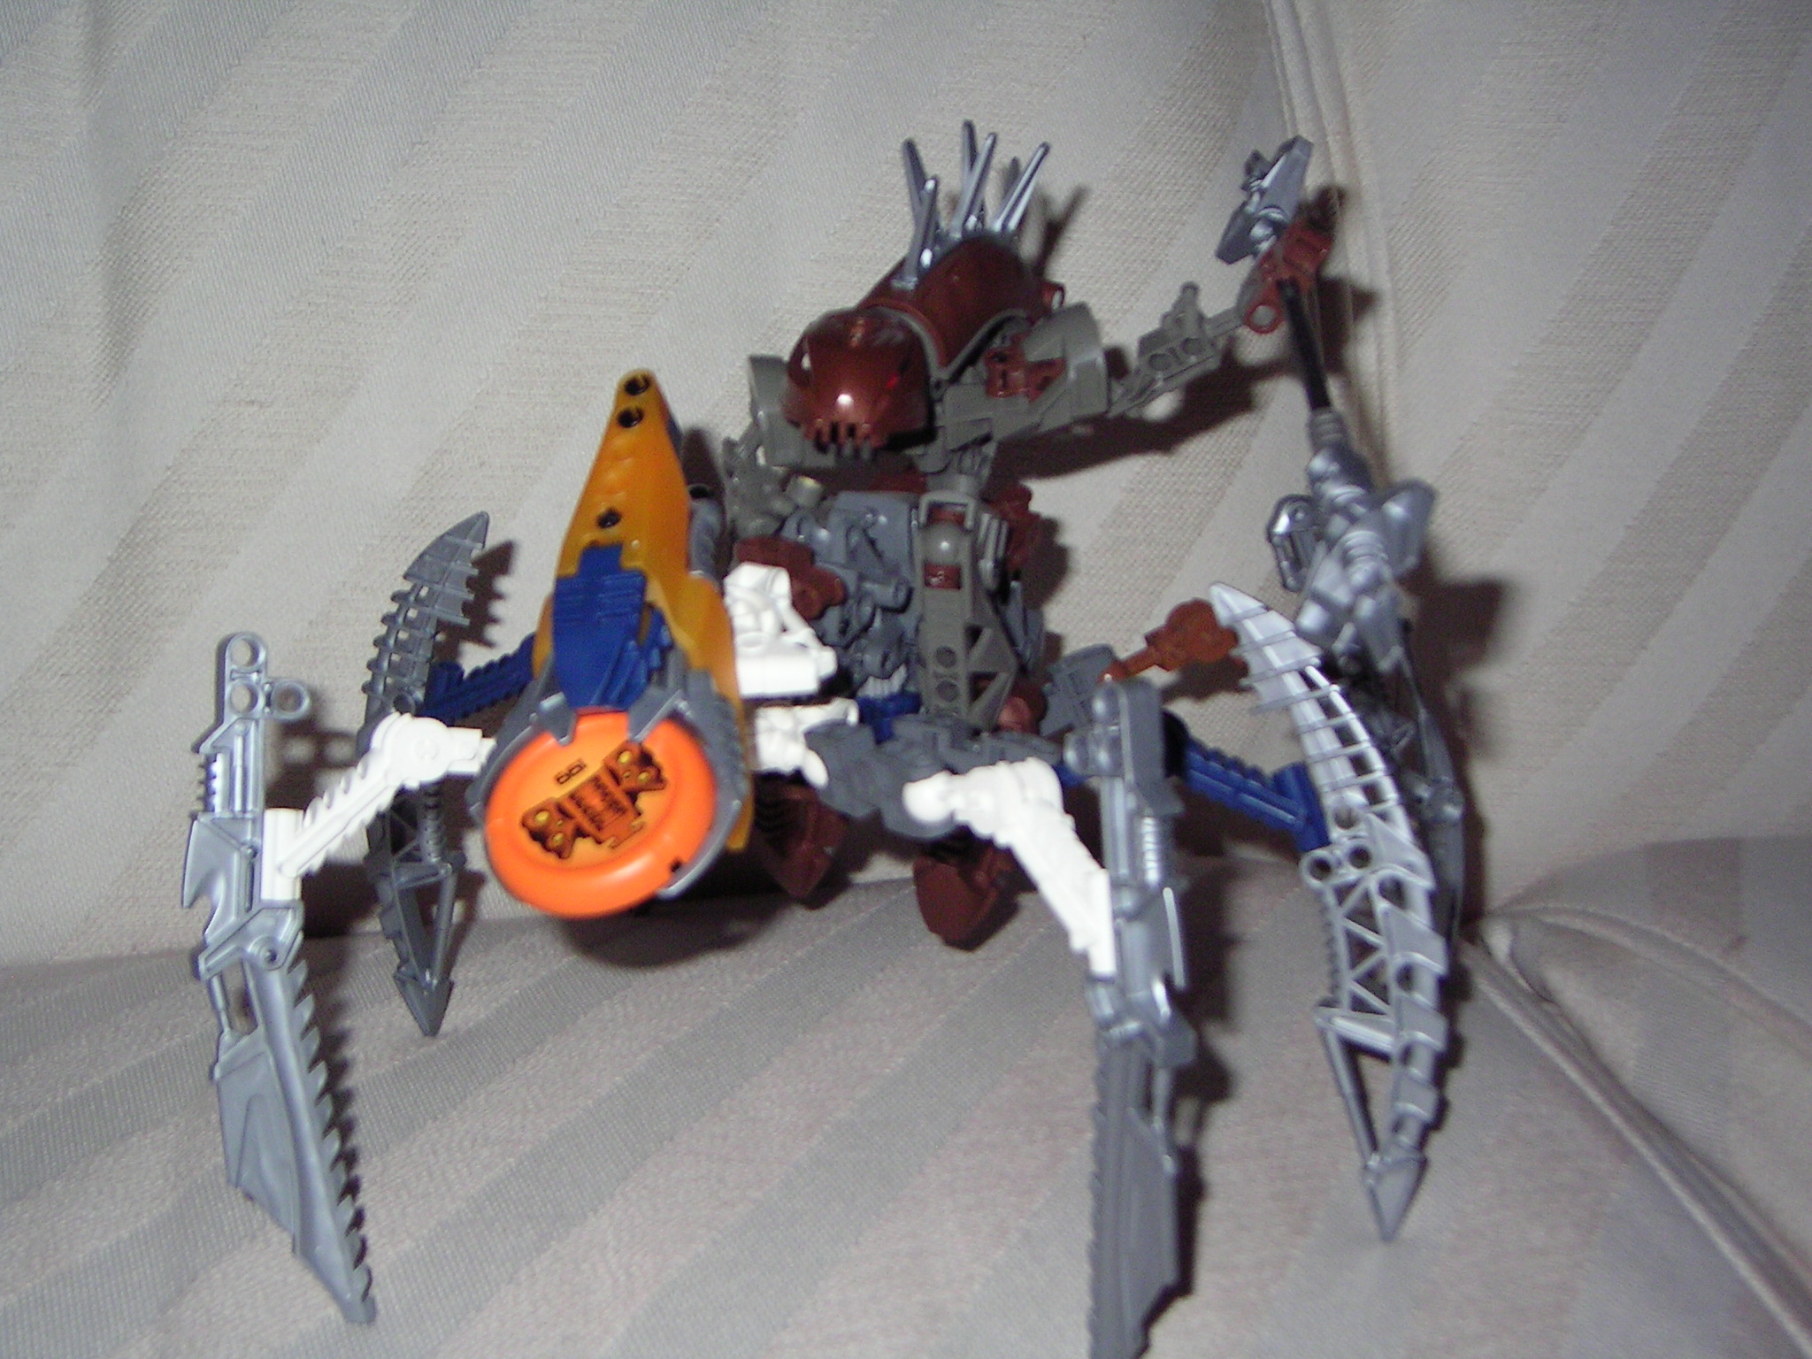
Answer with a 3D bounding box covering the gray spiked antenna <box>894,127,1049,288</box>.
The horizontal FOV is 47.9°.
[{"bbox_3d":[0.016,-0.112,0.485,0.030,0.034,0.038,9,23,30],"label":"gray spiked antenna"}]

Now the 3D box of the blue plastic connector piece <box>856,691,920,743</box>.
[{"bbox_3d":[-0.004,0.008,0.424,0.014,0.011,0.012,5,21,20],"label":"blue plastic connector piece"}]

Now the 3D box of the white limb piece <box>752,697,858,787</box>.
[{"bbox_3d":[-0.021,0.012,0.403,0.020,0.017,0.018,5,21,20],"label":"white limb piece"}]

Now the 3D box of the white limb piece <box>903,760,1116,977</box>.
[{"bbox_3d":[0.021,0.028,0.362,0.017,0.028,0.071,35,-2,-32],"label":"white limb piece"}]

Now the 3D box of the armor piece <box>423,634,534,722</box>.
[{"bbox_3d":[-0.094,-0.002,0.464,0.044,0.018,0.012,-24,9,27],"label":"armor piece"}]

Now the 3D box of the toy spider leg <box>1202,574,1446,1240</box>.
[{"bbox_3d":[0.081,0.041,0.373,0.026,0.124,0.012,-11,9,14],"label":"toy spider leg"}]

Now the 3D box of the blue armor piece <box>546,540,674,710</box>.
[{"bbox_3d":[-0.053,-0.009,0.364,0.021,0.011,0.032,-6,57,15],"label":"blue armor piece"}]

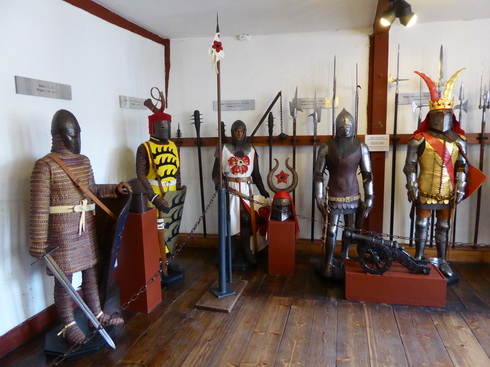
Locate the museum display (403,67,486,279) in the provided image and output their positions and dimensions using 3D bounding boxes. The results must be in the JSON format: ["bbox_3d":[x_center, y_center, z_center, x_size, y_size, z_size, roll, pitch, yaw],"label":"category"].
[{"bbox_3d":[2.142,-0.116,3.729,0.760,2.196,0.490,1,9,15],"label":"museum display"}]

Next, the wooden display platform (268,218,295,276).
[{"bbox_3d":[0.437,0.714,3.924,0.284,0.600,0.280,1,8,11],"label":"wooden display platform"}]

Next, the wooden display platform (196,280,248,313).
[{"bbox_3d":[-0.214,1.114,3.413,0.323,0.025,0.598,1,9,15],"label":"wooden display platform"}]

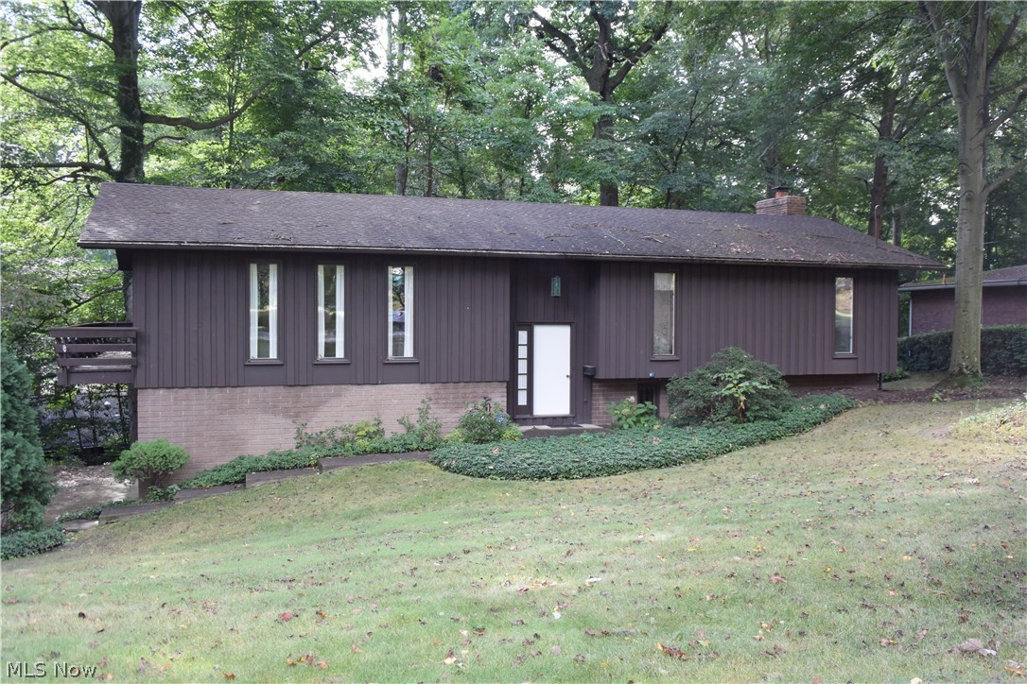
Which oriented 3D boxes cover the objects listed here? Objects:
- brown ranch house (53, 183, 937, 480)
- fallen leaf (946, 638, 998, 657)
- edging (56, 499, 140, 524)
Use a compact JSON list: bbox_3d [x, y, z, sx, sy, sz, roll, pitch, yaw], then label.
[{"bbox_3d":[-0.381,-0.607,24.159,20.220,6.850,9.720,0,2,-19],"label":"brown ranch house"},{"bbox_3d":[2.224,1.471,4.435,0.210,0.050,0.150,-6,-2,0],"label":"fallen leaf"},{"bbox_3d":[-7.072,2.911,15.535,1.200,0.250,0.450,0,2,-19],"label":"edging"}]

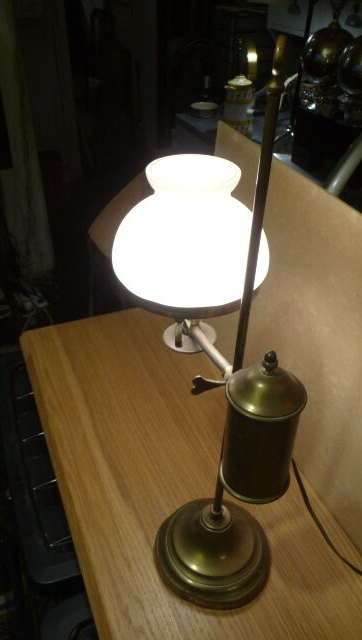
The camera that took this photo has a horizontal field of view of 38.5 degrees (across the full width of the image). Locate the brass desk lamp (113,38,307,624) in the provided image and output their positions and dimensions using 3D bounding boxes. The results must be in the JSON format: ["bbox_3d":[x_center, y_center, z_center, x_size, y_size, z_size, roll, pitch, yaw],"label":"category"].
[{"bbox_3d":[0.032,0.036,0.566,0.168,0.631,0.293,-13,41,-19],"label":"brass desk lamp"}]

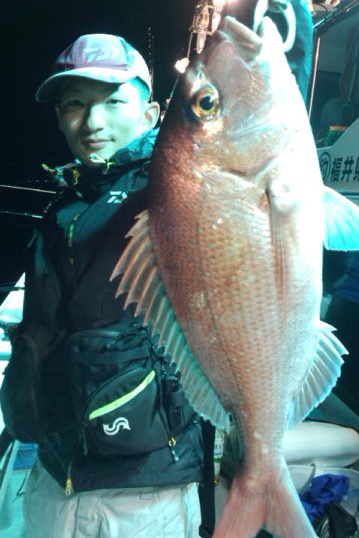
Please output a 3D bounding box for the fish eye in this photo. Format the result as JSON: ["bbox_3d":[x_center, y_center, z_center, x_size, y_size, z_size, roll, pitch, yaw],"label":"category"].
[{"bbox_3d":[0.031,-0.199,0.565,0.035,0.041,0.022,2,6,7],"label":"fish eye"}]

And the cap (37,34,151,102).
[{"bbox_3d":[-0.150,-0.357,0.850,0.180,0.140,0.265,1,12,5],"label":"cap"}]

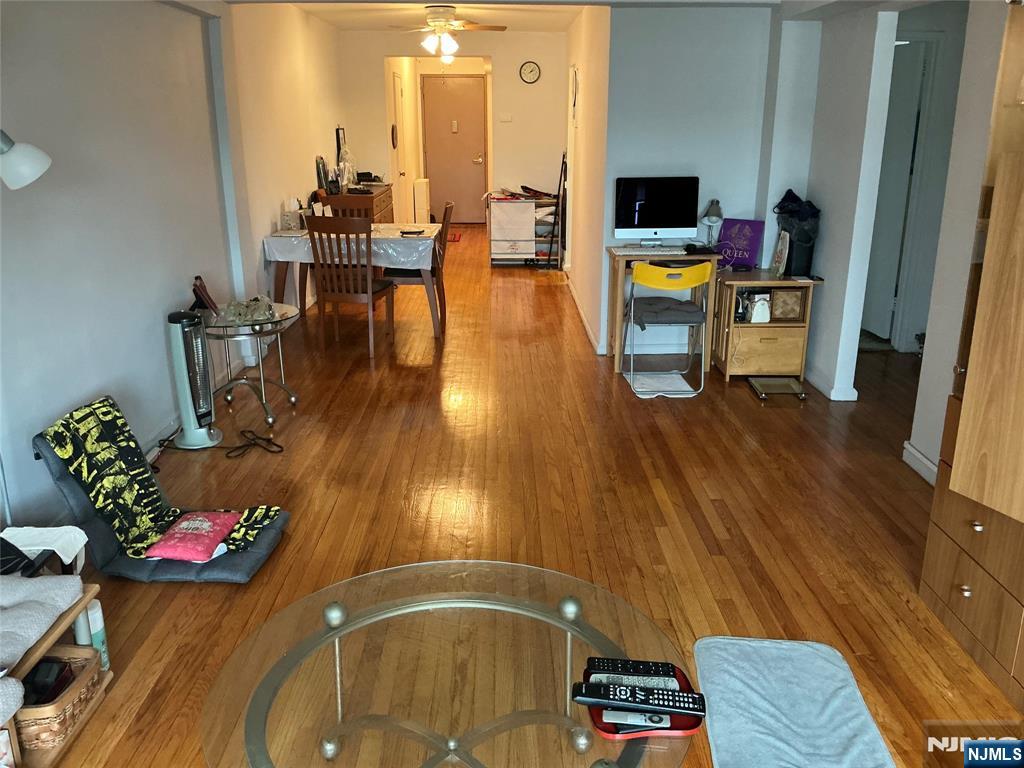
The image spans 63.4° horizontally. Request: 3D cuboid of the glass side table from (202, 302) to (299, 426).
[{"bbox_3d":[-1.394,-0.098,4.319,0.600,0.540,0.600,0,17,0],"label":"glass side table"}]

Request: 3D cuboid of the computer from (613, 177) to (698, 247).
[{"bbox_3d":[0.912,-1.089,5.272,0.530,0.450,0.180,-1,17,-3],"label":"computer"}]

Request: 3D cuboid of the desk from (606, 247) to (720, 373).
[{"bbox_3d":[0.944,-0.477,5.235,0.640,0.710,0.490,0,17,0],"label":"desk"}]

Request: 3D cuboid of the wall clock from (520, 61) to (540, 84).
[{"bbox_3d":[0.185,-3.161,8.415,0.225,0.230,0.040,0,17,0],"label":"wall clock"}]

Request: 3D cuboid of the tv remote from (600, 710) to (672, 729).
[{"bbox_3d":[0.231,0.625,1.541,0.124,0.009,0.032,1,17,4],"label":"tv remote"}]

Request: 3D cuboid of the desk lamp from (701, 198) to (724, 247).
[{"bbox_3d":[1.242,-0.989,5.159,0.140,0.305,0.170,2,17,7],"label":"desk lamp"}]

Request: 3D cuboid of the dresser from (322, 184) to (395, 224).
[{"bbox_3d":[-1.539,-1.524,8.491,0.490,0.890,1.400,0,17,-1],"label":"dresser"}]

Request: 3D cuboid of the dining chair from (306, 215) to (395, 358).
[{"bbox_3d":[-1.070,-0.674,5.547,0.440,0.915,0.480,4,17,12],"label":"dining chair"}]

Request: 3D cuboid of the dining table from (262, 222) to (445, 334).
[{"bbox_3d":[-1.166,-0.809,6.402,1.210,0.745,0.890,0,17,-1],"label":"dining table"}]

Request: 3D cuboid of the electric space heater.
[{"bbox_3d":[-1.562,-0.025,4.039,0.240,0.630,0.240,12,21,34],"label":"electric space heater"}]

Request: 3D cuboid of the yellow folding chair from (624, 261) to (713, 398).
[{"bbox_3d":[0.909,-0.377,4.946,0.450,0.760,0.470,0,17,-1],"label":"yellow folding chair"}]

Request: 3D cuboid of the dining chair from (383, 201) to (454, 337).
[{"bbox_3d":[-0.691,-0.873,6.273,0.510,0.940,0.440,0,17,-1],"label":"dining chair"}]

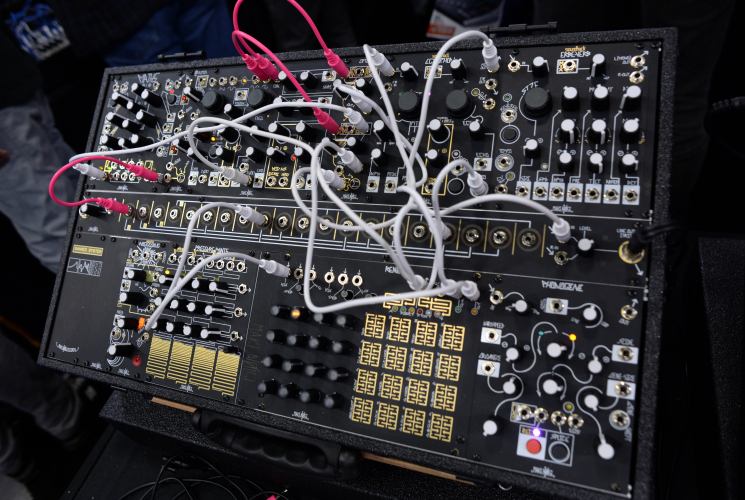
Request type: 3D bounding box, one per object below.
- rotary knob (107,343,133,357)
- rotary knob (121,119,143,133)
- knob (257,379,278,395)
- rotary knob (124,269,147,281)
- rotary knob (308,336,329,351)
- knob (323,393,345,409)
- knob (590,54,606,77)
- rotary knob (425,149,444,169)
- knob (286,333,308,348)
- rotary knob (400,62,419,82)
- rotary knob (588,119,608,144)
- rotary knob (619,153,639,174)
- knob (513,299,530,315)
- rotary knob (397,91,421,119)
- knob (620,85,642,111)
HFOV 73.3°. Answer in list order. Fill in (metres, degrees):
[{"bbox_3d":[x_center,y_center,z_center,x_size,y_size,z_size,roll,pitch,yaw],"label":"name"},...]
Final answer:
[{"bbox_3d":[-0.229,0.090,0.453,0.012,0.017,0.013,-4,78,20],"label":"rotary knob"},{"bbox_3d":[-0.242,-0.125,0.503,0.012,0.015,0.013,-4,78,20],"label":"rotary knob"},{"bbox_3d":[-0.083,0.108,0.395,0.011,0.015,0.012,-5,77,21],"label":"knob"},{"bbox_3d":[-0.222,0.024,0.471,0.011,0.014,0.011,-4,77,20],"label":"rotary knob"},{"bbox_3d":[-0.042,0.071,0.386,0.011,0.014,0.012,-4,78,20],"label":"rotary knob"},{"bbox_3d":[-0.029,0.112,0.372,0.011,0.015,0.012,-5,77,21],"label":"knob"},{"bbox_3d":[0.156,-0.128,0.346,0.011,0.015,0.012,-5,77,21],"label":"knob"},{"bbox_3d":[0.048,-0.071,0.386,0.011,0.014,0.011,5,81,22],"label":"rotary knob"},{"bbox_3d":[-0.060,0.072,0.399,0.011,0.014,0.011,-4,77,20],"label":"knob"},{"bbox_3d":[0.029,-0.146,0.409,0.011,0.014,0.011,-1,79,21],"label":"rotary knob"},{"bbox_3d":[0.156,-0.082,0.345,0.012,0.017,0.013,-4,78,20],"label":"rotary knob"},{"bbox_3d":[0.166,-0.056,0.326,0.012,0.015,0.011,-5,77,21],"label":"rotary knob"},{"bbox_3d":[0.102,0.039,0.342,0.011,0.014,0.011,6,81,22],"label":"knob"},{"bbox_3d":[0.030,-0.116,0.398,0.018,0.013,0.019,-4,78,20],"label":"rotary knob"},{"bbox_3d":[0.173,-0.101,0.333,0.013,0.017,0.012,-5,77,21],"label":"knob"}]

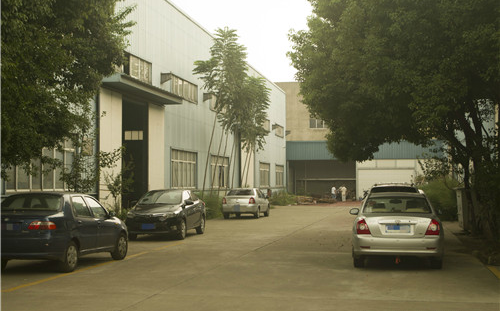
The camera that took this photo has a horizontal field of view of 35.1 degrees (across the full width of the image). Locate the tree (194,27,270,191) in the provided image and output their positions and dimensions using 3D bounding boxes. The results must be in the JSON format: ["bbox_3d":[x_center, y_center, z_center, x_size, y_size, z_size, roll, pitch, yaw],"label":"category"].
[{"bbox_3d":[-1.004,-1.912,45.294,4.400,10.500,4.600,0,-2,11],"label":"tree"}]

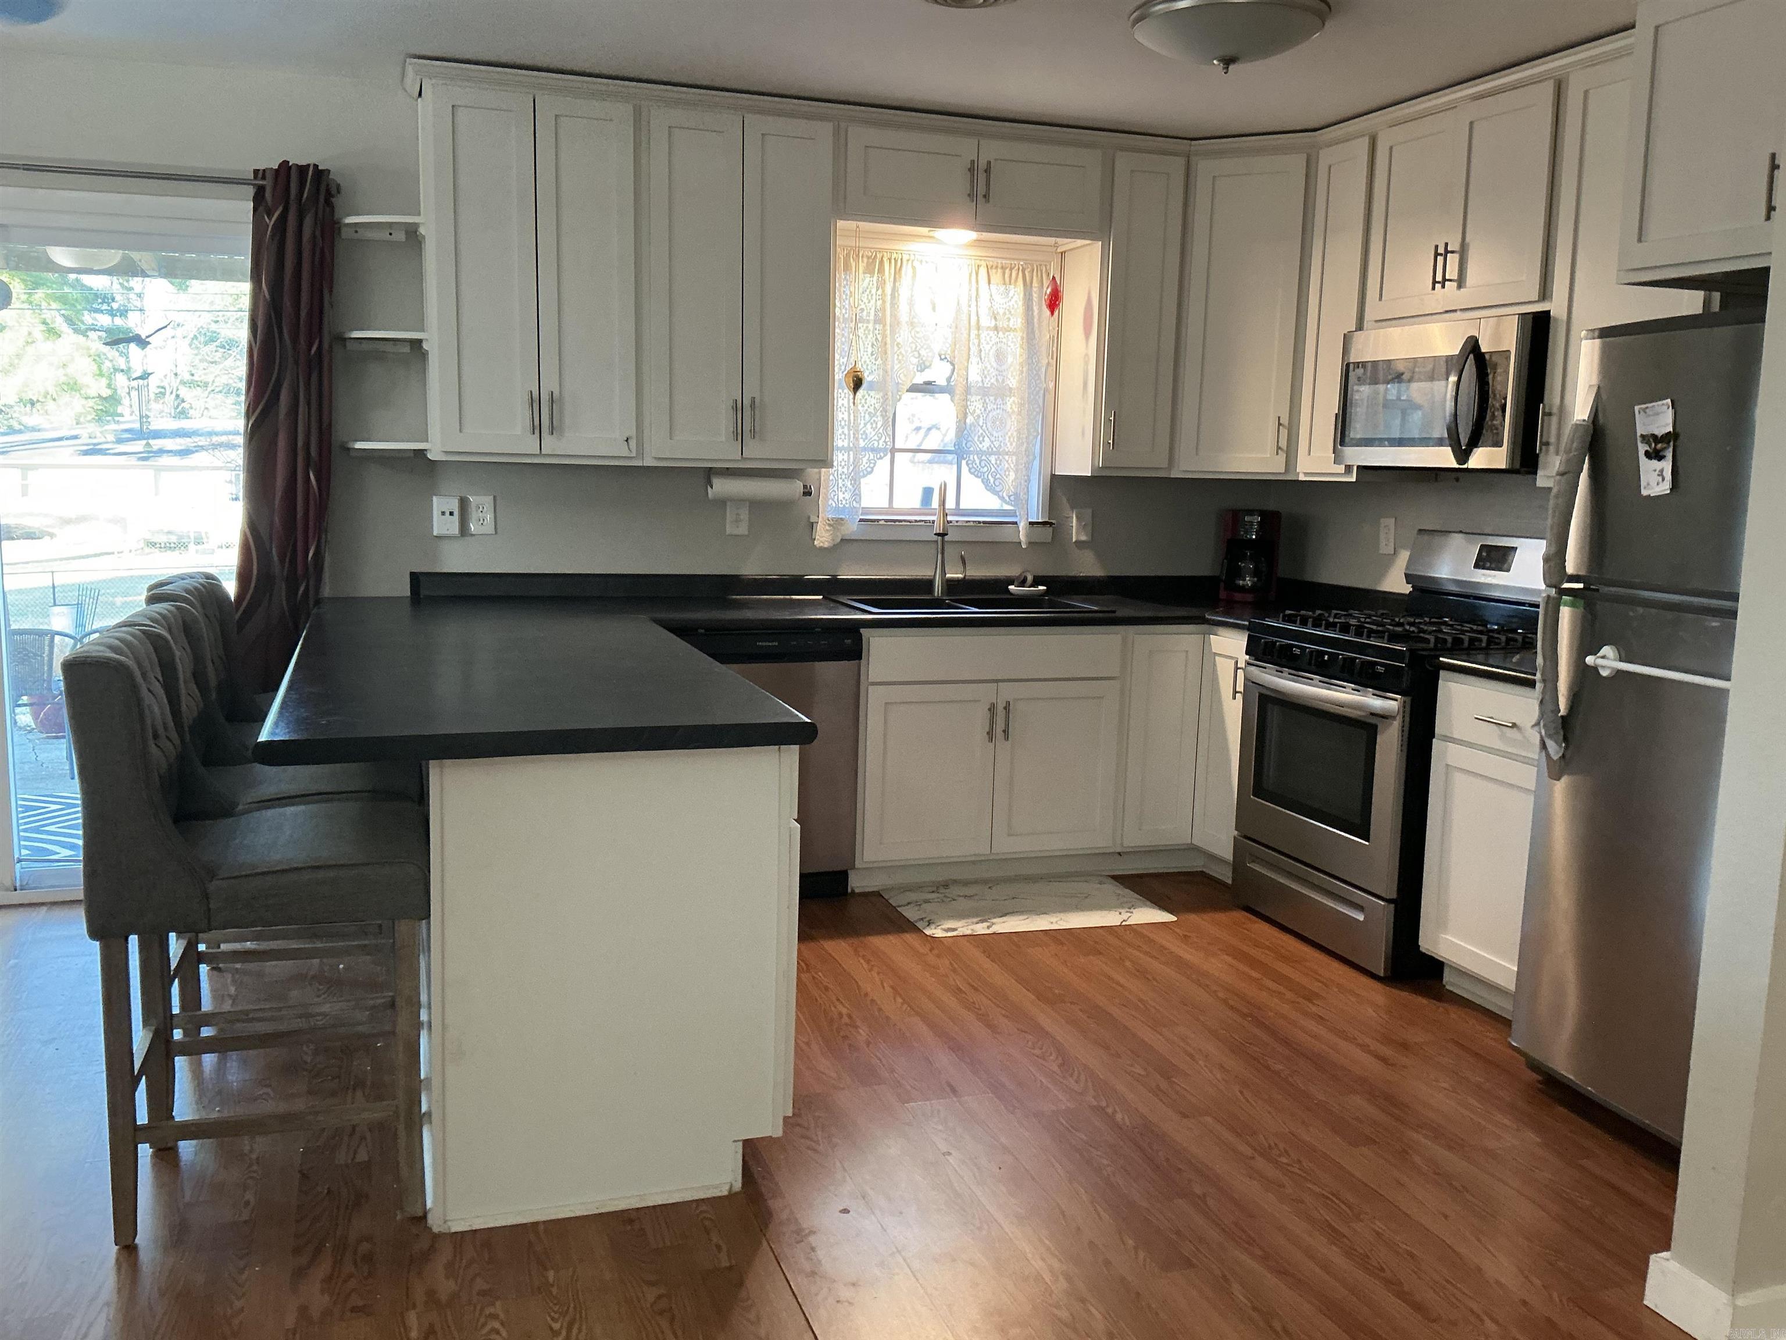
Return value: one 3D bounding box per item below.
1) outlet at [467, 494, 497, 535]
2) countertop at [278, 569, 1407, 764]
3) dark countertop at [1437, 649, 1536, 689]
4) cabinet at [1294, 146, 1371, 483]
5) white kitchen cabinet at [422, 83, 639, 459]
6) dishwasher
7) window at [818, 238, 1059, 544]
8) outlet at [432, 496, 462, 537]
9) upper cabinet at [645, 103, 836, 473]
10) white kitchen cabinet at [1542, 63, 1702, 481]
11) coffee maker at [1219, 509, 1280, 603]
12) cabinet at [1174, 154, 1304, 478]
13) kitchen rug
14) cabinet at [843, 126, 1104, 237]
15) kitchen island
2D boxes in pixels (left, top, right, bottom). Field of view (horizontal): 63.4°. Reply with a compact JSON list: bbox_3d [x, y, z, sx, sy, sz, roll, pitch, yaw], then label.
[{"bbox_3d":[-1.318,-0.494,4.639,0.078,0.121,0.009,-2,9,-20],"label":"outlet"},{"bbox_3d":[0.215,-0.115,3.943,3.409,0.132,2.350,-1,9,-19],"label":"countertop"},{"bbox_3d":[1.810,0.021,3.715,0.645,0.040,0.535,-2,9,-20],"label":"dark countertop"},{"bbox_3d":[1.561,-1.147,4.688,0.330,1.067,0.327,-1,9,-19],"label":"cabinet"},{"bbox_3d":[-1.109,-1.181,4.433,0.631,1.068,0.335,-2,9,-20],"label":"white kitchen cabinet"},{"bbox_3d":[-0.482,0.269,4.656,0.602,0.863,0.610,-1,9,-19],"label":"dishwasher"},{"bbox_3d":[0.144,-0.945,5.050,0.885,1.035,0.080,-2,9,-20],"label":"window"},{"bbox_3d":[-1.409,-0.487,4.569,0.082,0.125,0.012,-1,9,-19],"label":"outlet"},{"bbox_3d":[-0.517,-1.186,4.607,0.614,1.067,0.330,-1,9,-19],"label":"upper cabinet"},{"bbox_3d":[1.943,-0.984,3.599,0.330,1.067,0.478,-1,9,-19],"label":"white kitchen cabinet"},{"bbox_3d":[1.315,-0.430,5.326,0.200,0.335,0.225,4,8,16],"label":"coffee maker"},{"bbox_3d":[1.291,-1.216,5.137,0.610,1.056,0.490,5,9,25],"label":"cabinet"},{"bbox_3d":[0.413,0.737,4.540,0.805,0.012,0.485,-1,9,-19],"label":"kitchen rug"},{"bbox_3d":[0.219,-1.596,4.850,0.934,0.285,0.335,-2,9,-20],"label":"cabinet"},{"bbox_3d":[-0.970,0.386,3.603,0.923,0.904,2.350,-1,9,-19],"label":"kitchen island"}]

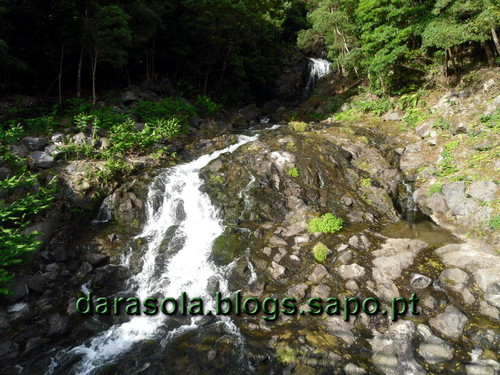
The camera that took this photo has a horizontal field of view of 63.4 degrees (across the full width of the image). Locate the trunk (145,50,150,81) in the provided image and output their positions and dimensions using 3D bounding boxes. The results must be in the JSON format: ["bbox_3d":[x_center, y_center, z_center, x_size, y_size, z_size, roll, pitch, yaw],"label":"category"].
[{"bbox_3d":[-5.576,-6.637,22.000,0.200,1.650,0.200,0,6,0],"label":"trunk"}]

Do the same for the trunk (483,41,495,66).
[{"bbox_3d":[10.616,-5.964,18.000,0.320,1.200,0.320,-9,6,0],"label":"trunk"}]

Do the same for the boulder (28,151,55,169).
[{"bbox_3d":[-6.187,-0.831,12.000,0.770,0.480,0.620,0,6,0],"label":"boulder"}]

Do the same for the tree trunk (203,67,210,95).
[{"bbox_3d":[-2.151,-5.292,20.000,0.270,1.400,0.270,6,6,0],"label":"tree trunk"}]

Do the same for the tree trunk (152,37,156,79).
[{"bbox_3d":[-5.195,-7.072,22.000,0.180,2.300,0.180,0,6,0],"label":"tree trunk"}]

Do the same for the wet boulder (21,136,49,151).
[{"bbox_3d":[-6.928,-1.414,13.000,0.900,0.480,0.700,0,6,0],"label":"wet boulder"}]

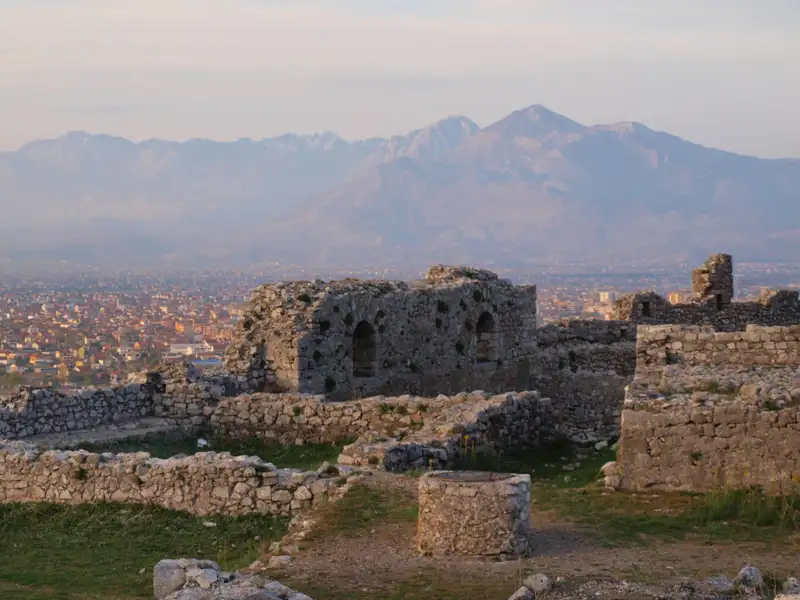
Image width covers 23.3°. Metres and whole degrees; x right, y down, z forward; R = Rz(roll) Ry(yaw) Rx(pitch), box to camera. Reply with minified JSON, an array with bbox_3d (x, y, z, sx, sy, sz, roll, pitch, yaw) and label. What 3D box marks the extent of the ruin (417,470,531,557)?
[{"bbox_3d":[0.972,2.800,25.600,1.480,0.960,1.480,0,2,0],"label":"ruin"}]

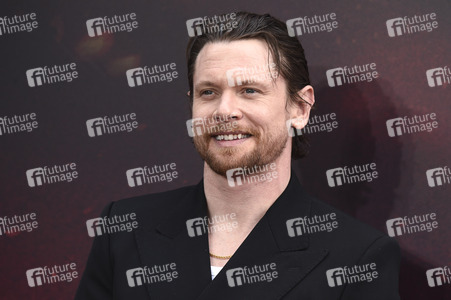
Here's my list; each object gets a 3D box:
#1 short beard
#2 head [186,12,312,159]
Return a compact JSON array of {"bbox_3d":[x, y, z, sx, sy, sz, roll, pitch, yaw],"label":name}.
[{"bbox_3d":[0.020,0.001,4.260,0.133,0.077,0.095,1,-4,22],"label":"short beard"},{"bbox_3d":[0.036,-0.083,4.310,0.175,0.235,0.220,1,-4,22],"label":"head"}]

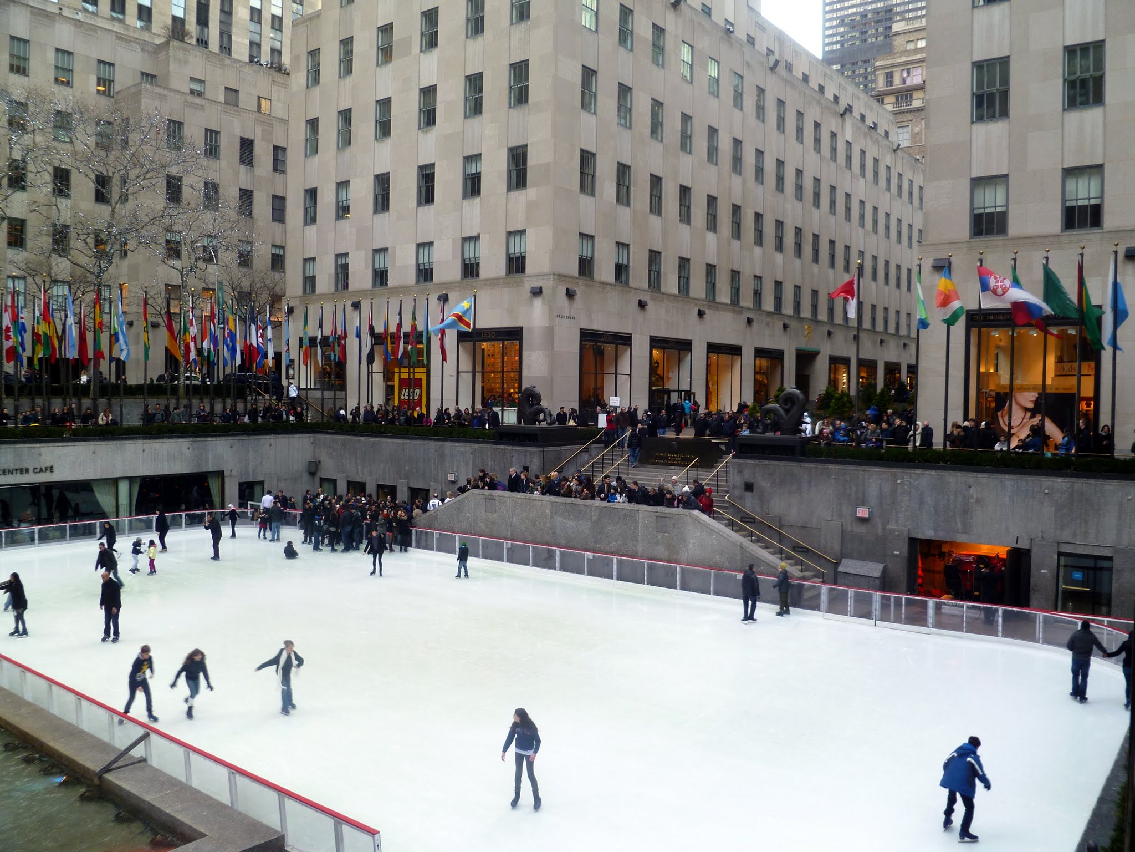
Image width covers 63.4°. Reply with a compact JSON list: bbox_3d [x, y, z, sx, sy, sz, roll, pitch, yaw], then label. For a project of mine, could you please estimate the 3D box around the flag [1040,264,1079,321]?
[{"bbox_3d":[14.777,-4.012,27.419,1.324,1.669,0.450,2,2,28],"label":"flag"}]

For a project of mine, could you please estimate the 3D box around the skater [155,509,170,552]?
[{"bbox_3d":[-16.058,4.114,36.380,0.580,1.690,0.520,0,2,-22],"label":"skater"}]

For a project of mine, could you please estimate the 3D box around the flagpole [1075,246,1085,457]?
[{"bbox_3d":[15.755,-2.051,28.274,0.140,7.000,0.140,2,2,38],"label":"flagpole"}]

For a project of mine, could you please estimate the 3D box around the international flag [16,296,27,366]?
[{"bbox_3d":[-26.779,-4.659,45.085,0.500,3.350,0.400,0,2,-31],"label":"international flag"}]

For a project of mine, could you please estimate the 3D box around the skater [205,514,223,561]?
[{"bbox_3d":[-13.614,4.294,35.379,0.620,1.750,0.520,0,2,-36],"label":"skater"}]

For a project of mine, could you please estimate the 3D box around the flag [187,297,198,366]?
[{"bbox_3d":[-17.745,-4.468,43.435,0.545,3.223,0.400,0,2,-22],"label":"flag"}]

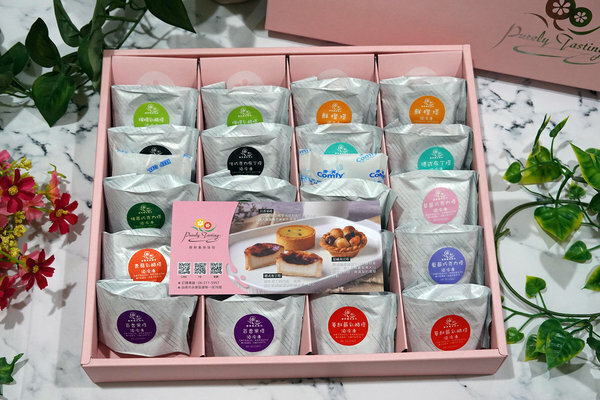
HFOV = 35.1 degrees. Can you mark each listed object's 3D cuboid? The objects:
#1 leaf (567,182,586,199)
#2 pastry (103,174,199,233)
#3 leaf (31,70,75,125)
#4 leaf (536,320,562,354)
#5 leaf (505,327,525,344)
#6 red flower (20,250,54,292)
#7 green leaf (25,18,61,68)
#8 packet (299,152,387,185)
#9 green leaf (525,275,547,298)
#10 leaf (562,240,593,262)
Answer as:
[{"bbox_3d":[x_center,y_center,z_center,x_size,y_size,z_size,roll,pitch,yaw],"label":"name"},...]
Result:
[{"bbox_3d":[0.296,-0.011,1.017,0.019,0.006,0.020,-10,66,-5],"label":"leaf"},{"bbox_3d":[-0.153,0.015,1.005,0.095,0.086,0.038,-1,27,-1],"label":"pastry"},{"bbox_3d":[-0.277,-0.114,1.071,0.047,0.012,0.064,11,108,4],"label":"leaf"},{"bbox_3d":[0.253,0.141,0.966,0.040,0.010,0.034,-45,74,-9],"label":"leaf"},{"bbox_3d":[0.215,0.139,0.957,0.020,0.006,0.016,-40,72,-17],"label":"leaf"},{"bbox_3d":[-0.261,0.070,0.942,0.038,0.015,0.040,0,100,-41],"label":"red flower"},{"bbox_3d":[-0.290,-0.179,1.079,0.036,0.012,0.063,-18,72,-9],"label":"green leaf"},{"bbox_3d":[0.045,-0.022,1.002,0.094,0.011,0.054,-1,105,-1],"label":"packet"},{"bbox_3d":[0.241,0.087,0.980,0.025,0.006,0.022,-34,70,-15],"label":"green leaf"},{"bbox_3d":[0.289,0.057,0.995,0.031,0.008,0.024,-18,67,-9],"label":"leaf"}]

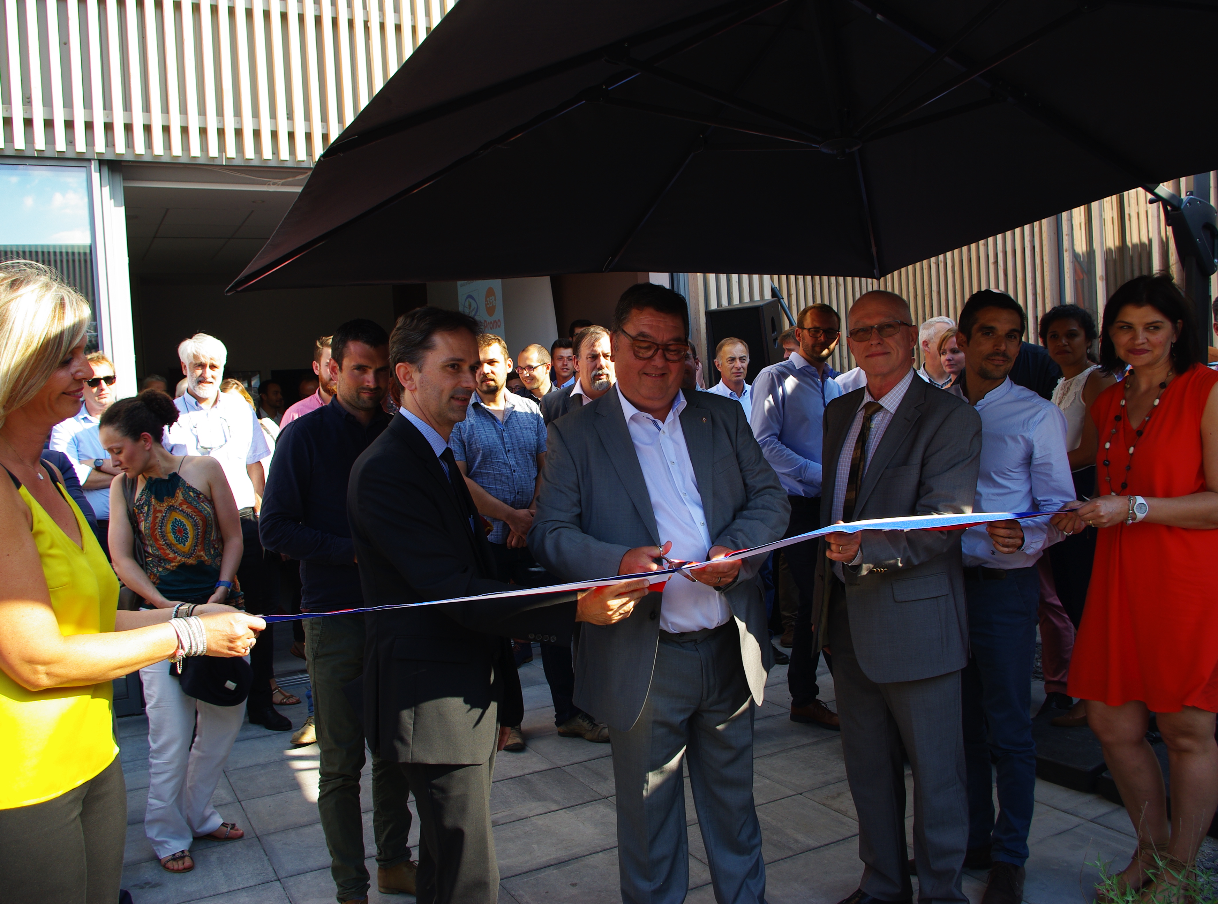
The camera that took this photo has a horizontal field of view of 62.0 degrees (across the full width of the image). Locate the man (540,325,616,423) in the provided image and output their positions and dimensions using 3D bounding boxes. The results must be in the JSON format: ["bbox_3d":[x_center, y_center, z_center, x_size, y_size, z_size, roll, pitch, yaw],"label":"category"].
[{"bbox_3d":[-0.044,0.325,4.450,0.550,1.760,0.350,-4,5,-11],"label":"man"}]

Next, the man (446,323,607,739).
[{"bbox_3d":[-0.385,0.350,4.430,0.600,1.750,0.400,-5,5,-17],"label":"man"}]

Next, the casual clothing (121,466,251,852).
[{"bbox_3d":[-1.442,0.668,3.460,0.420,1.280,0.320,-5,5,-21],"label":"casual clothing"}]

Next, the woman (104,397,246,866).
[{"bbox_3d":[-1.466,0.575,3.450,0.490,1.590,0.380,-5,5,-21],"label":"woman"}]

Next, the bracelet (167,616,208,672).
[{"bbox_3d":[-0.624,0.284,1.500,0.055,0.080,0.060,-7,6,-37],"label":"bracelet"}]

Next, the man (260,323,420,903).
[{"bbox_3d":[-0.790,0.472,3.170,0.580,1.770,0.420,-6,6,-30],"label":"man"}]

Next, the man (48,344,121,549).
[{"bbox_3d":[-2.206,0.446,4.450,0.560,1.750,0.360,-6,6,-28],"label":"man"}]

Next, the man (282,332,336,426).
[{"bbox_3d":[-1.205,0.368,4.550,0.540,1.780,0.360,-5,5,-24],"label":"man"}]

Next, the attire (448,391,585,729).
[{"bbox_3d":[-0.399,0.456,4.430,0.540,1.440,0.340,-5,5,-17],"label":"attire"}]

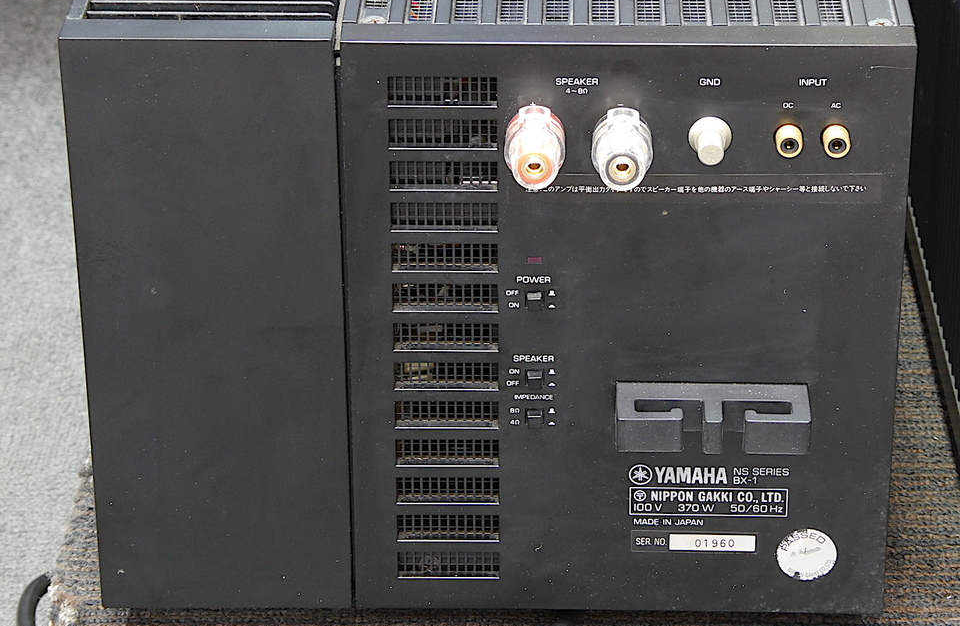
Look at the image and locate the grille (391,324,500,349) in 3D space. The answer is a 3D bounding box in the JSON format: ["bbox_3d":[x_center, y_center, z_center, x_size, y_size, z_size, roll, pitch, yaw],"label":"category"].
[{"bbox_3d":[-0.011,0.007,0.966,0.035,0.010,0.004,0,26,2],"label":"grille"}]

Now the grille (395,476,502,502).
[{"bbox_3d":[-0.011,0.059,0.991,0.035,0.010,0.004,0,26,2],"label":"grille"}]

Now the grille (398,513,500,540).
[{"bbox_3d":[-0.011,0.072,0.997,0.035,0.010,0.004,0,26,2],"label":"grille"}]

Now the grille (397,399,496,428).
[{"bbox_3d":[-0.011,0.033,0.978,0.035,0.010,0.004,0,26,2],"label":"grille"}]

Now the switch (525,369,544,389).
[{"bbox_3d":[0.018,0.022,0.962,0.006,0.006,0.005,0,26,2],"label":"switch"}]

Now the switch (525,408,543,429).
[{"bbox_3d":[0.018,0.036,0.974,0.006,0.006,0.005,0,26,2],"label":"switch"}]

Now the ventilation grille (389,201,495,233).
[{"bbox_3d":[-0.011,-0.032,0.943,0.034,0.010,0.005,0,26,2],"label":"ventilation grille"}]

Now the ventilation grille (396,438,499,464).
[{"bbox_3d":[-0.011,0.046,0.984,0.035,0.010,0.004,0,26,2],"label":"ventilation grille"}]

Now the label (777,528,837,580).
[{"bbox_3d":[0.110,0.082,0.990,0.020,0.020,0.001,0,26,2],"label":"label"}]

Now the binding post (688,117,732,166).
[{"bbox_3d":[0.072,-0.052,0.919,0.014,0.014,0.015,0,26,2],"label":"binding post"}]

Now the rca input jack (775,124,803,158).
[{"bbox_3d":[0.097,-0.054,0.921,0.008,0.008,0.008,0,26,2],"label":"rca input jack"}]

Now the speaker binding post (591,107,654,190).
[{"bbox_3d":[0.044,-0.050,0.915,0.019,0.019,0.027,0,26,2],"label":"speaker binding post"}]

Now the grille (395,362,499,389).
[{"bbox_3d":[-0.011,0.020,0.968,0.034,0.010,0.005,0,26,2],"label":"grille"}]

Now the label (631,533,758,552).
[{"bbox_3d":[0.072,0.077,0.989,0.042,0.008,0.001,0,26,2],"label":"label"}]

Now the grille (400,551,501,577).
[{"bbox_3d":[-0.011,0.085,1.003,0.035,0.010,0.004,0,26,2],"label":"grille"}]

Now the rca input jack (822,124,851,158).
[{"bbox_3d":[0.112,-0.054,0.921,0.008,0.008,0.008,0,26,2],"label":"rca input jack"}]

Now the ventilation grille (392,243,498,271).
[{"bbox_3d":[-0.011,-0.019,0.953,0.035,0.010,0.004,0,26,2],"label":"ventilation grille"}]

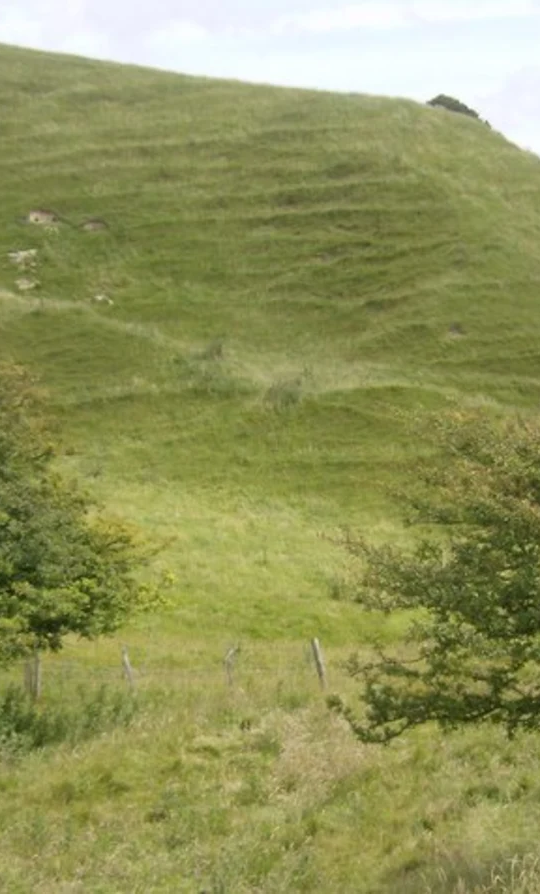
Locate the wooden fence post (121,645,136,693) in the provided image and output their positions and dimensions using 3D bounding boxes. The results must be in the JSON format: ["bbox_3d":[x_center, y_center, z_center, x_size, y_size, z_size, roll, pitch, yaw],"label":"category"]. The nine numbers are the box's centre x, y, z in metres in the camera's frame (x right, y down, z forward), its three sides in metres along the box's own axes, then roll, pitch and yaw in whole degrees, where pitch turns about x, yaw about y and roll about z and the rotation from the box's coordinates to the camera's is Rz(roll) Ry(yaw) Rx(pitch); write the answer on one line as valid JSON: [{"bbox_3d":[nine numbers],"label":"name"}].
[{"bbox_3d":[-3.199,5.055,55.000,0.120,1.130,0.120,-12,2,0],"label":"wooden fence post"}]

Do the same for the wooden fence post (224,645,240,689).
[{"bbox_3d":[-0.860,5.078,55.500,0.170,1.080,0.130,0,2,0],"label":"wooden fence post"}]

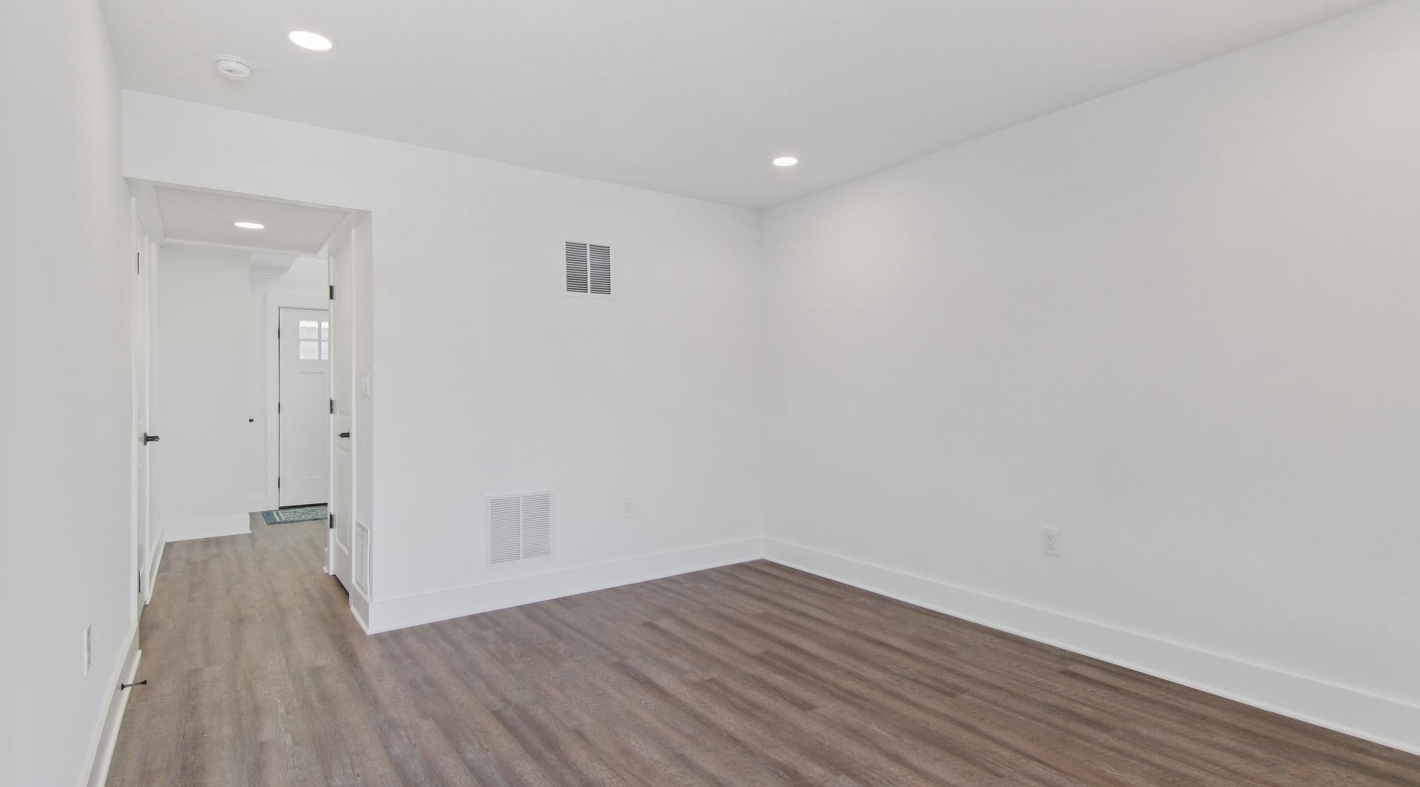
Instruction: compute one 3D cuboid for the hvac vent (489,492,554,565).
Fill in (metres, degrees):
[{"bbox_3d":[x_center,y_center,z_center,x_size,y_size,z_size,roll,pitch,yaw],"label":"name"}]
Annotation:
[{"bbox_3d":[-1.056,0.764,3.760,0.395,0.395,0.015,0,0,-37],"label":"hvac vent"}]

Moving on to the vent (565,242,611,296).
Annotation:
[{"bbox_3d":[-0.721,-0.745,4.012,0.345,0.335,0.015,0,0,-37],"label":"vent"}]

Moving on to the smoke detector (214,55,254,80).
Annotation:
[{"bbox_3d":[-1.804,-1.236,2.541,0.132,0.042,0.132,0,0,-37],"label":"smoke detector"}]

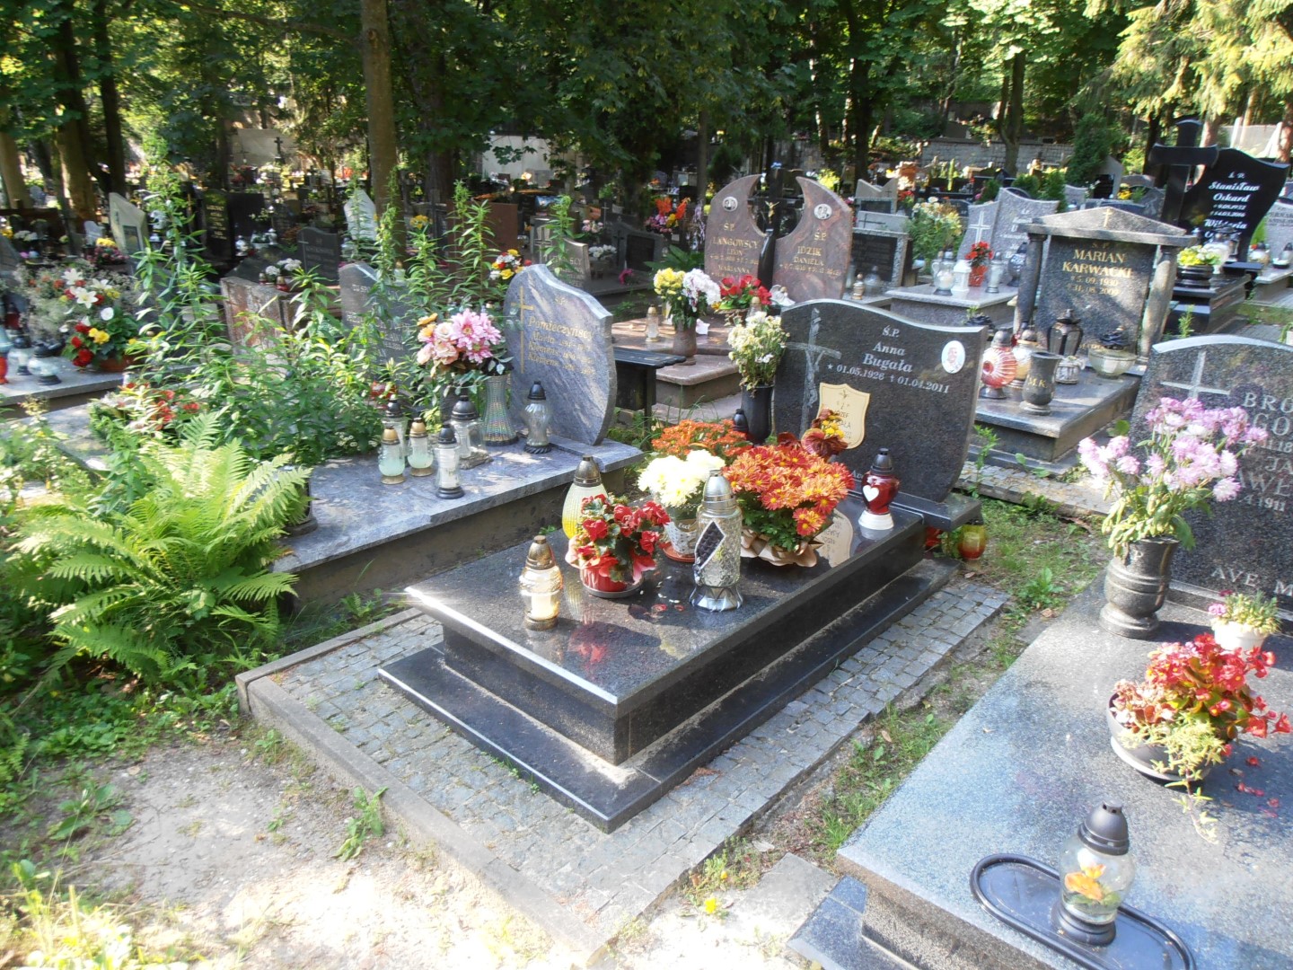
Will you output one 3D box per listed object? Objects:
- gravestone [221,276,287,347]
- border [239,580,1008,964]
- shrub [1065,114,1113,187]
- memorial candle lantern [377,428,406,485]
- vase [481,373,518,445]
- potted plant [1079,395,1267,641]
[{"bbox_3d":[-2.461,-1.057,5.736,0.757,0.476,0.111,18,26,38],"label":"gravestone"},{"bbox_3d":[0.032,0.515,2.963,1.518,0.100,2.122,17,26,39],"label":"border"},{"bbox_3d":[6.433,-4.469,13.130,0.700,1.791,0.700,9,22,23],"label":"shrub"},{"bbox_3d":[-1.037,-0.120,3.633,0.106,0.229,0.106,-5,21,-16],"label":"memorial candle lantern"},{"bbox_3d":[-0.679,-0.353,4.133,0.168,0.330,0.168,-2,21,-9],"label":"vase"},{"bbox_3d":[1.413,0.099,2.492,0.444,0.665,0.404,13,24,29],"label":"potted plant"}]

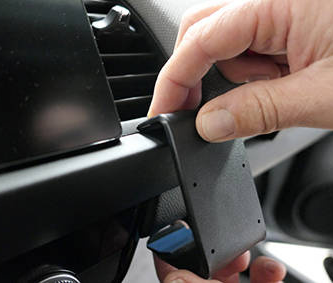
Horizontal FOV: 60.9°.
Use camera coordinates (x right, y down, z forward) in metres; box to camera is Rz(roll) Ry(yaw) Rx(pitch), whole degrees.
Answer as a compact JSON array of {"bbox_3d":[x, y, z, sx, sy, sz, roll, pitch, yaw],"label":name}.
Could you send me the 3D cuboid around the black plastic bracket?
[{"bbox_3d":[0.015,0.022,0.153,0.051,0.073,0.042,-12,-3,-40],"label":"black plastic bracket"}]

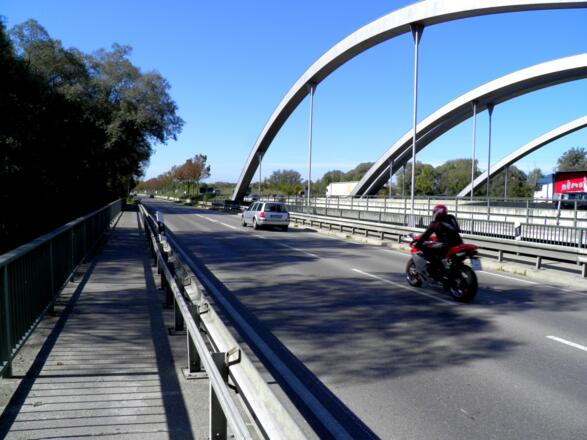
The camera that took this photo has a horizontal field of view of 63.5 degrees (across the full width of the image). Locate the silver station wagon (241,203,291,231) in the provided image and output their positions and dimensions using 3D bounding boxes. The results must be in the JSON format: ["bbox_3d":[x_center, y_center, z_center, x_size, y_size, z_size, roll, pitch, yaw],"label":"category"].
[{"bbox_3d":[-1.714,-0.298,26.762,1.740,1.480,4.500,0,3,-19],"label":"silver station wagon"}]

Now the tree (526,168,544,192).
[{"bbox_3d":[48.381,-7.405,95.000,3.700,5.800,3.700,1,3,0],"label":"tree"}]

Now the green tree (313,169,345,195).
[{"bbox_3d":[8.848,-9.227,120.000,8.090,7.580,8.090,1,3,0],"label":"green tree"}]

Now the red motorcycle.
[{"bbox_3d":[2.770,0.850,9.001,0.720,1.130,2.030,0,3,-19],"label":"red motorcycle"}]

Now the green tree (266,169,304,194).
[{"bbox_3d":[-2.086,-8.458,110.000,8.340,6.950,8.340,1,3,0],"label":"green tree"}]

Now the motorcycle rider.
[{"bbox_3d":[2.753,0.403,8.918,0.640,1.280,0.880,0,3,-19],"label":"motorcycle rider"}]

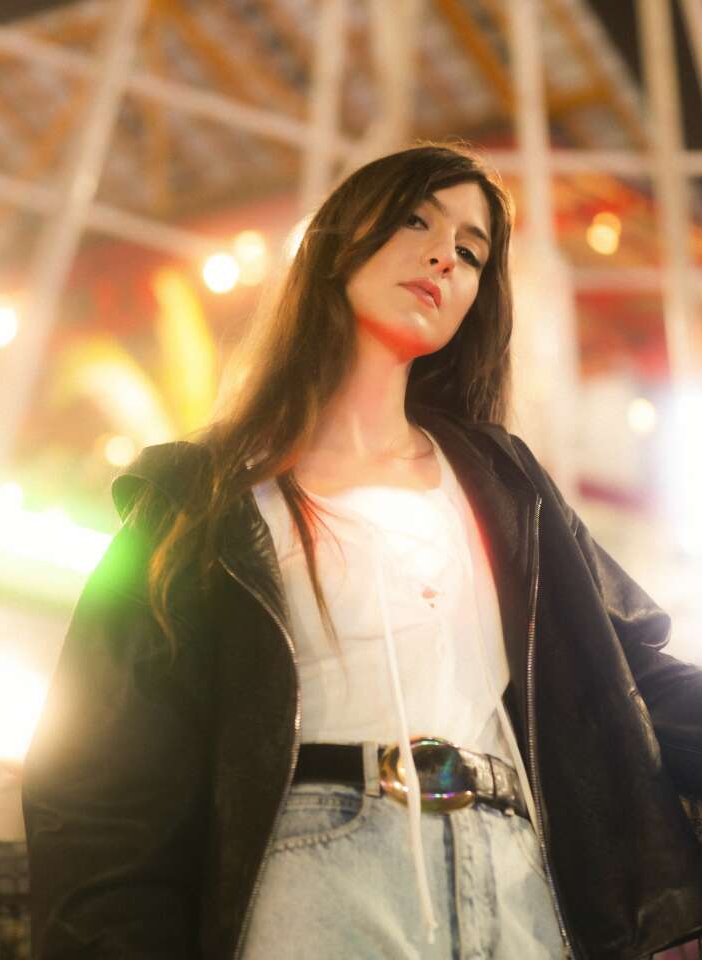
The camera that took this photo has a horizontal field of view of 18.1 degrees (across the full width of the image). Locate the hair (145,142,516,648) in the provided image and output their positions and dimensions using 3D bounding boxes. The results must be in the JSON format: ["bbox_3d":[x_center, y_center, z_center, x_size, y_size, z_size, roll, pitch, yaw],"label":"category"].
[{"bbox_3d":[-0.025,-0.083,2.090,0.345,0.480,0.260,2,-13,-23],"label":"hair"}]

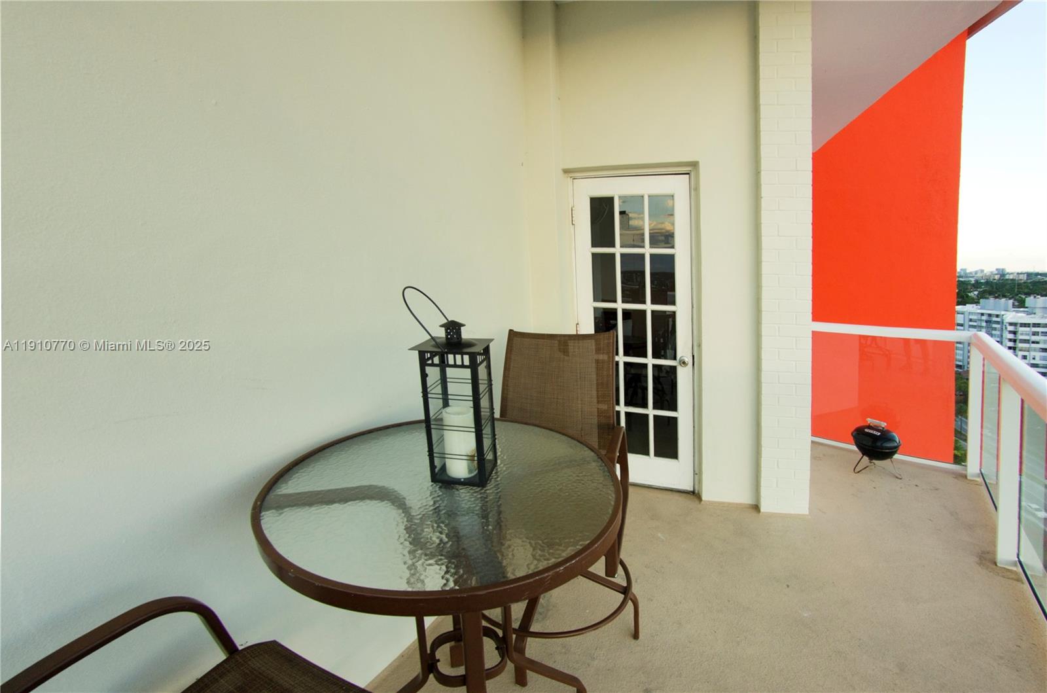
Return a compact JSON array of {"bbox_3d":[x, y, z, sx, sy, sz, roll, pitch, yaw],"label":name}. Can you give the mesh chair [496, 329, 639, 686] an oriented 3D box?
[{"bbox_3d":[0.127,0.568,1.900,0.660,1.170,0.720,2,6,15],"label":"mesh chair"}]

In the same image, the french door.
[{"bbox_3d":[0.735,-0.077,2.930,0.760,2.070,0.050,2,6,12],"label":"french door"}]

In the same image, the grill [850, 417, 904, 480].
[{"bbox_3d":[2.630,0.749,3.240,0.295,0.380,0.295,-4,7,-34],"label":"grill"}]

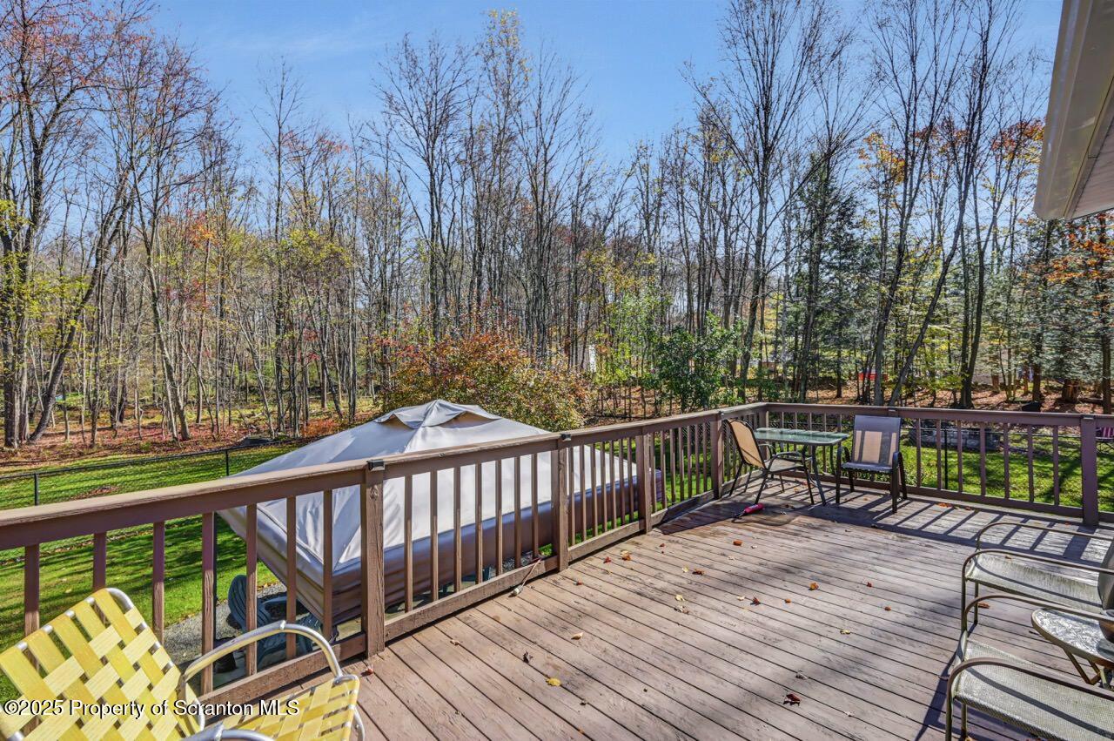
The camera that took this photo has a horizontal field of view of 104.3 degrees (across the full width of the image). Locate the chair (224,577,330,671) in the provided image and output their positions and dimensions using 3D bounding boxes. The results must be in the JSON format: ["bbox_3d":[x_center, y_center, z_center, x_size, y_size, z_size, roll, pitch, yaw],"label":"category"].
[{"bbox_3d":[-3.004,2.643,4.691,0.800,0.900,0.750,0,-1,-17],"label":"chair"}]

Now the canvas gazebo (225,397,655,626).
[{"bbox_3d":[-1.242,1.695,4.805,3.392,2.754,3.454,-2,-1,45],"label":"canvas gazebo"}]

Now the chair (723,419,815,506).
[{"bbox_3d":[2.458,1.030,5.042,0.750,0.930,0.560,-1,-1,-9],"label":"chair"}]

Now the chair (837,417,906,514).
[{"bbox_3d":[3.575,1.014,4.926,0.740,0.930,0.570,0,-1,-44],"label":"chair"}]

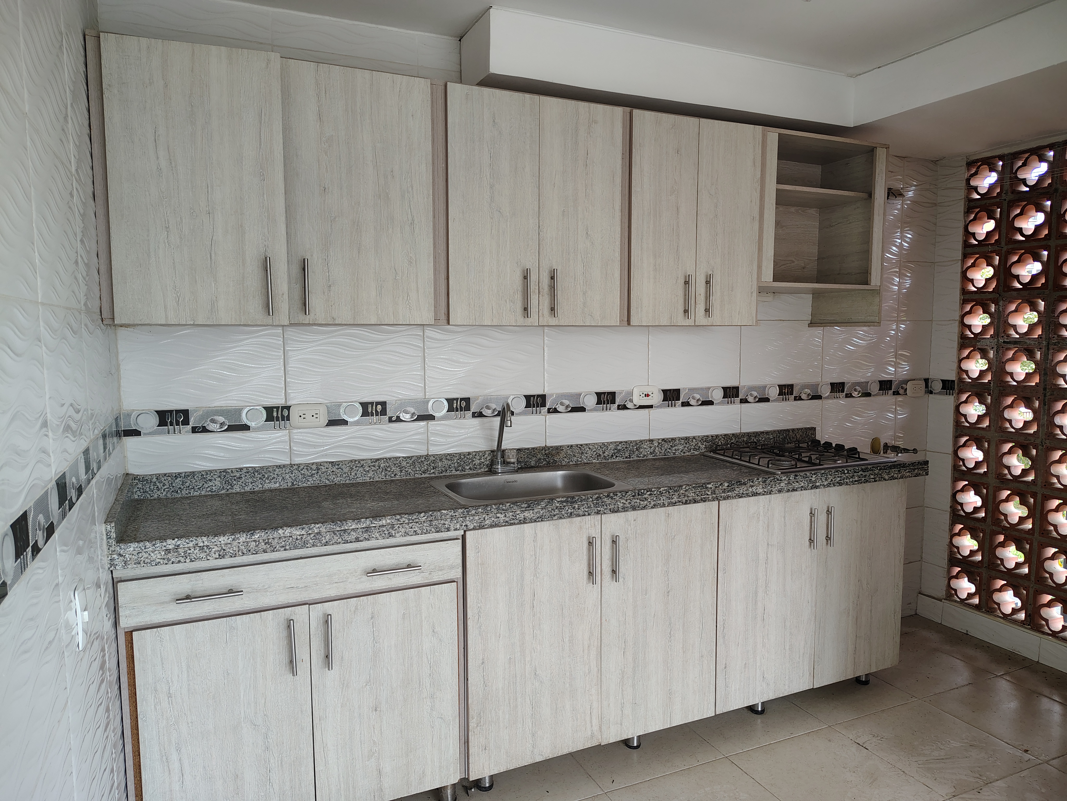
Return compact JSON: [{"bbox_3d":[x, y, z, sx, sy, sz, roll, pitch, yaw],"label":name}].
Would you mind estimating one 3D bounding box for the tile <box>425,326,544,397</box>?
[{"bbox_3d":[-0.169,-0.152,2.609,0.446,0.267,0.010,-3,6,-24],"label":"tile"}]

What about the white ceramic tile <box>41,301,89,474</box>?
[{"bbox_3d":[-0.833,-0.028,1.323,0.010,0.273,0.451,-3,6,-24],"label":"white ceramic tile"}]

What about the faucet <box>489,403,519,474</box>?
[{"bbox_3d":[-0.087,0.127,2.520,0.095,0.256,0.145,-3,6,-24],"label":"faucet"}]

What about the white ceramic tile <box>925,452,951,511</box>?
[{"bbox_3d":[1.921,0.382,3.508,0.010,0.270,0.138,-3,6,-24],"label":"white ceramic tile"}]

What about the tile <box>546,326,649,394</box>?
[{"bbox_3d":[0.242,-0.170,2.792,0.446,0.267,0.010,-3,6,-24],"label":"tile"}]

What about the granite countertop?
[{"bbox_3d":[0.147,0.253,2.480,2.698,0.124,0.539,-3,6,-24],"label":"granite countertop"}]

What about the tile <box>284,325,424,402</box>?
[{"bbox_3d":[-0.576,-0.132,2.420,0.453,0.273,0.010,-3,6,-24],"label":"tile"}]

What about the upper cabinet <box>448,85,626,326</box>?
[{"bbox_3d":[-0.046,-0.589,2.420,0.600,0.684,0.360,-3,6,-24],"label":"upper cabinet"}]

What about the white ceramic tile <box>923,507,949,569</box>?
[{"bbox_3d":[1.922,0.651,3.533,0.010,0.271,0.138,-3,6,-24],"label":"white ceramic tile"}]

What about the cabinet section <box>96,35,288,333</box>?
[{"bbox_3d":[-0.911,-0.549,2.024,0.405,0.682,0.366,-3,6,-24],"label":"cabinet section"}]

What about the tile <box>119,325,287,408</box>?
[{"bbox_3d":[-0.990,-0.113,2.236,0.454,0.273,0.010,-3,6,-24],"label":"tile"}]

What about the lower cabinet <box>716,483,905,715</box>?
[{"bbox_3d":[0.922,0.674,2.894,0.880,0.797,0.489,-3,6,-24],"label":"lower cabinet"}]

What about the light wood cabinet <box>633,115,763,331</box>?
[{"bbox_3d":[0.474,-0.608,2.642,0.525,0.678,0.368,-3,6,-24],"label":"light wood cabinet"}]

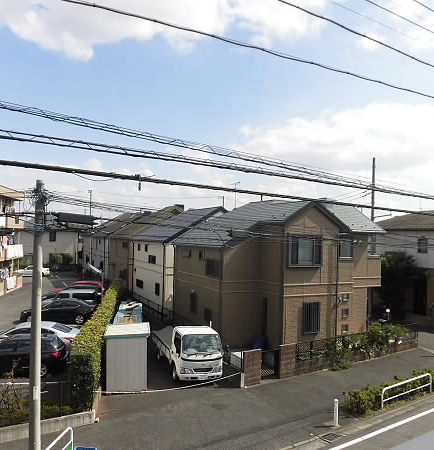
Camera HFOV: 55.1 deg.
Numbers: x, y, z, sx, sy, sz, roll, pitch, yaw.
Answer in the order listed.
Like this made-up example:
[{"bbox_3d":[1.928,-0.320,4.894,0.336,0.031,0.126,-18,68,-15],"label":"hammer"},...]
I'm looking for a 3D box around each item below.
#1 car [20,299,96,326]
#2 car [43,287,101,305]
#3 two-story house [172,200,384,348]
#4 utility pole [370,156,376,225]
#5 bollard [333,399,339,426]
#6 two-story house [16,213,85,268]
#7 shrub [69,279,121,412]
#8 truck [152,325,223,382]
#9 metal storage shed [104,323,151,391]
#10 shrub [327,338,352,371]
[{"bbox_3d":[-9.860,5.403,26.091,4.720,1.440,1.780,1,-2,-10],"label":"car"},{"bbox_3d":[-9.970,5.189,27.811,4.350,1.500,1.720,1,-1,-10],"label":"car"},{"bbox_3d":[3.288,2.465,24.905,10.100,7.750,8.300,1,-1,-30],"label":"two-story house"},{"bbox_3d":[13.483,0.401,35.988,0.320,12.700,0.320,2,-2,-25],"label":"utility pole"},{"bbox_3d":[3.710,5.817,12.907,0.120,0.830,0.120,1,-1,-30],"label":"bollard"},{"bbox_3d":[-26.424,2.651,66.278,8.800,8.300,8.000,1,-2,-19],"label":"two-story house"},{"bbox_3d":[-6.012,5.082,22.988,0.850,1.700,20.000,1,-1,-10],"label":"shrub"},{"bbox_3d":[-1.486,5.298,18.417,1.700,1.980,4.660,1,-1,-21],"label":"truck"},{"bbox_3d":[-3.376,4.947,15.715,1.550,2.020,2.000,1,-2,-12],"label":"metal storage shed"},{"bbox_3d":[5.242,5.513,17.944,0.950,1.280,0.720,2,-2,-32],"label":"shrub"}]

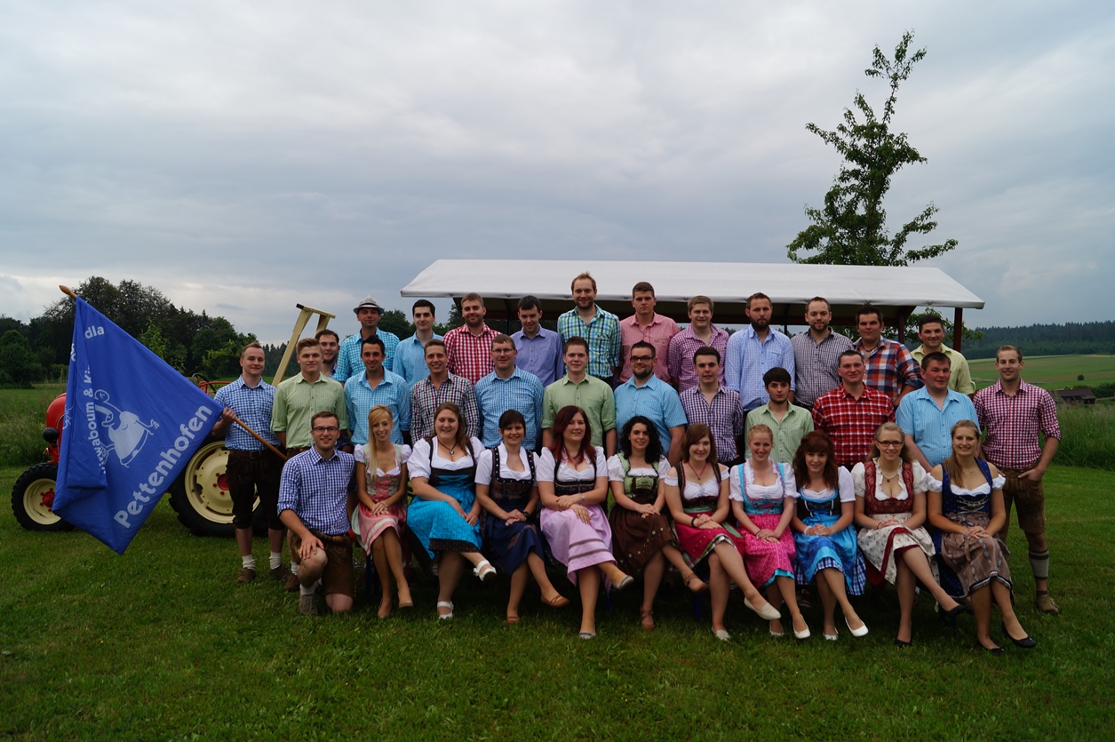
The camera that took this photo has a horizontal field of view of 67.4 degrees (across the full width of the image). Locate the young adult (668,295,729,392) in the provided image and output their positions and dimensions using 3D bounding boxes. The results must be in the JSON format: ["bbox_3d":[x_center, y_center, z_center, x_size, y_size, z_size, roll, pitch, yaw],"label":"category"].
[{"bbox_3d":[1.068,0.319,6.280,0.500,1.760,0.340,1,1,6],"label":"young adult"}]

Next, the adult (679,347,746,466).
[{"bbox_3d":[1.108,0.720,6.092,0.500,1.790,0.340,1,1,10],"label":"adult"}]

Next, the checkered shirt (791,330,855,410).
[{"bbox_3d":[1.955,-0.018,6.170,0.490,0.620,0.300,1,1,14],"label":"checkered shirt"}]

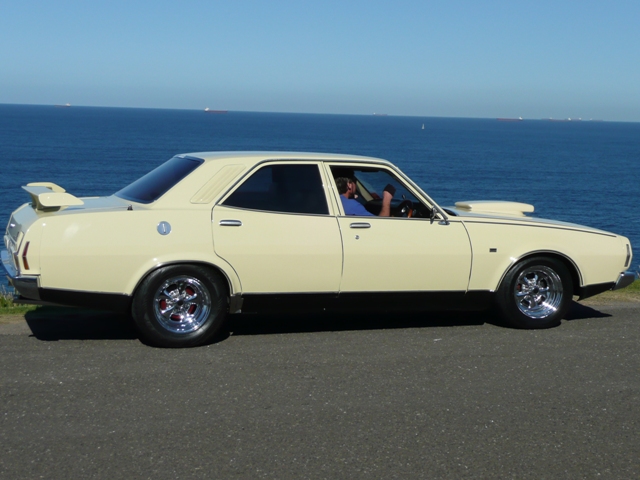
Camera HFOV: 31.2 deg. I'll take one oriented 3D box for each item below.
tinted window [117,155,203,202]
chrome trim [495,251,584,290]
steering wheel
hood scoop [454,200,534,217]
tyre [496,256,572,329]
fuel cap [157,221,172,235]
[{"bbox_3d":[-1.281,-0.477,8.819,0.580,0.100,1.270,-36,16,-11],"label":"tinted window"},{"bbox_3d":[1.714,0.228,8.906,0.800,0.320,0.050,0,7,-18],"label":"chrome trim"},{"bbox_3d":[0.637,-0.165,9.125,0.080,0.370,0.370,26,-2,-19],"label":"steering wheel"},{"bbox_3d":[1.458,-0.271,9.758,0.600,0.130,0.410,0,7,-18],"label":"hood scoop"},{"bbox_3d":[1.685,0.398,9.044,0.590,0.590,0.215,0,7,-18],"label":"tyre"},{"bbox_3d":[-1.092,-0.086,8.045,0.102,0.102,0.030,-1,0,-18],"label":"fuel cap"}]

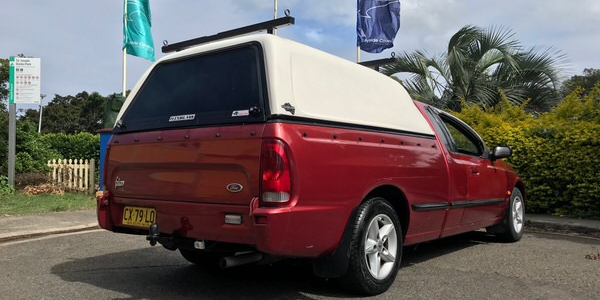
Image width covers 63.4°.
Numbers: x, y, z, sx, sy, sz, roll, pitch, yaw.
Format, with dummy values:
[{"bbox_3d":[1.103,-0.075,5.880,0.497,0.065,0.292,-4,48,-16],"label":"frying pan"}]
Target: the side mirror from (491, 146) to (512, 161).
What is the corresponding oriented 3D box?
[{"bbox_3d":[2.059,0.039,4.955,0.210,0.160,0.130,-1,-3,40],"label":"side mirror"}]

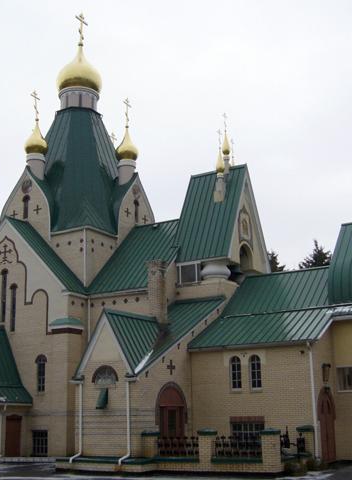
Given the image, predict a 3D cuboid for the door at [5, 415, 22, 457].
[{"bbox_3d":[-7.089,8.585,28.304,0.140,1.842,0.980,-10,-17,28],"label":"door"}]

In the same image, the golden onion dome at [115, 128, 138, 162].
[{"bbox_3d":[-2.761,-5.342,36.386,1.231,1.970,1.231,-2,-15,0],"label":"golden onion dome"}]

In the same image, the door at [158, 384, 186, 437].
[{"bbox_3d":[-0.104,6.514,22.995,0.180,2.696,1.862,-10,-17,28],"label":"door"}]

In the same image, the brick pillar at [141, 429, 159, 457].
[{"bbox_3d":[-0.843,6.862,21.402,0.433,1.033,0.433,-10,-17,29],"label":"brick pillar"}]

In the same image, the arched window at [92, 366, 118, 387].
[{"bbox_3d":[-2.375,4.598,21.800,1.080,0.650,0.150,-10,-17,29],"label":"arched window"}]

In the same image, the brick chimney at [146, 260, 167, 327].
[{"bbox_3d":[-0.754,2.215,27.213,0.715,2.609,0.620,-10,-17,28],"label":"brick chimney"}]

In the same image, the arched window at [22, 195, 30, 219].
[{"bbox_3d":[-7.730,-1.729,33.685,0.492,1.310,0.177,-10,-17,29],"label":"arched window"}]

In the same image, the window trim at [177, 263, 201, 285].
[{"bbox_3d":[0.599,1.594,29.954,1.229,1.043,0.130,-10,-17,28],"label":"window trim"}]

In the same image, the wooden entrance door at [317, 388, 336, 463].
[{"bbox_3d":[5.399,6.580,23.093,0.180,2.543,1.795,-10,-17,28],"label":"wooden entrance door"}]

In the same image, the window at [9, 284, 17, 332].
[{"bbox_3d":[-7.732,3.270,30.827,0.473,2.285,0.177,-10,-17,29],"label":"window"}]

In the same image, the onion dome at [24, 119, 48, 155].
[{"bbox_3d":[-7.648,-5.587,35.277,1.221,1.970,1.221,-2,-15,0],"label":"onion dome"}]

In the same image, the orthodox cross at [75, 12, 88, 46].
[{"bbox_3d":[-5.888,-13.116,40.321,0.118,2.216,1.133,-10,-17,29],"label":"orthodox cross"}]

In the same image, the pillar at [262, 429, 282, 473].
[{"bbox_3d":[2.846,6.265,19.290,0.453,1.239,0.453,-10,-17,29],"label":"pillar"}]

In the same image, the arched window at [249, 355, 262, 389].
[{"bbox_3d":[2.884,4.786,23.345,0.491,1.288,0.140,-10,-17,28],"label":"arched window"}]

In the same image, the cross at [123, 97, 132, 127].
[{"bbox_3d":[-2.897,-7.667,38.656,0.080,1.921,0.950,-10,-17,28],"label":"cross"}]

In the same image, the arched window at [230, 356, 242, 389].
[{"bbox_3d":[2.256,4.923,23.855,0.483,1.202,0.177,-10,-17,29],"label":"arched window"}]

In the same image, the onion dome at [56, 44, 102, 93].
[{"bbox_3d":[-5.870,-10.447,39.649,2.758,3.004,2.758,-2,-15,0],"label":"onion dome"}]

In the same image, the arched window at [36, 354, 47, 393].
[{"bbox_3d":[-6.148,6.117,29.683,0.564,1.711,0.150,-10,-17,28],"label":"arched window"}]

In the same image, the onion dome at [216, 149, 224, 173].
[{"bbox_3d":[2.268,-4.052,33.051,0.390,1.331,0.390,-1,-15,0],"label":"onion dome"}]

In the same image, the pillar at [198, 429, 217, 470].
[{"bbox_3d":[1.017,6.573,20.334,0.443,1.249,0.443,-10,-17,29],"label":"pillar"}]

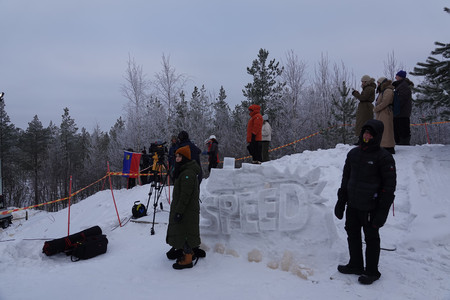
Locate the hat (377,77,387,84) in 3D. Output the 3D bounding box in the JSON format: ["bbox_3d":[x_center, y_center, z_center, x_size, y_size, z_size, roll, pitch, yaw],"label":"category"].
[{"bbox_3d":[3.593,-1.567,7.700,0.240,0.210,0.210,0,0,3],"label":"hat"}]

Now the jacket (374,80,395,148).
[{"bbox_3d":[3.620,-0.810,7.650,0.430,1.520,0.500,0,0,22],"label":"jacket"}]

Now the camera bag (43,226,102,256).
[{"bbox_3d":[-2.590,1.564,5.750,0.250,0.230,1.000,0,0,39],"label":"camera bag"}]

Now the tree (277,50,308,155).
[{"bbox_3d":[3.800,-2.400,19.000,1.800,6.400,1.800,0,0,12],"label":"tree"}]

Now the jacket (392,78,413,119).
[{"bbox_3d":[4.272,-1.236,8.100,0.460,0.930,0.560,0,0,6],"label":"jacket"}]

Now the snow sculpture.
[{"bbox_3d":[0.681,0.809,5.750,2.200,1.260,0.500,0,0,10],"label":"snow sculpture"}]

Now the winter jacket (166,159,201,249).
[{"bbox_3d":[-0.572,0.758,4.650,0.460,1.220,0.540,0,0,-9],"label":"winter jacket"}]

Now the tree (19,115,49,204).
[{"bbox_3d":[-16.369,0.945,29.000,2.800,8.100,2.800,0,0,0],"label":"tree"}]

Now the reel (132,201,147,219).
[{"bbox_3d":[-1.799,1.256,7.100,0.300,0.380,0.220,0,0,-20],"label":"reel"}]

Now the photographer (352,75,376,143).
[{"bbox_3d":[3.300,-0.930,8.000,0.560,1.700,0.520,0,0,22],"label":"photographer"}]

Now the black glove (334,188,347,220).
[{"bbox_3d":[1.320,0.620,3.850,0.120,0.350,0.130,6,0,20],"label":"black glove"}]

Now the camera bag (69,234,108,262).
[{"bbox_3d":[-1.950,1.410,4.850,0.480,0.230,0.290,0,0,-35],"label":"camera bag"}]

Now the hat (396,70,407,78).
[{"bbox_3d":[4.240,-1.810,8.100,0.240,0.200,0.210,0,0,22],"label":"hat"}]

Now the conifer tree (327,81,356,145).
[{"bbox_3d":[4.000,-1.120,11.500,1.150,2.500,1.150,0,0,19],"label":"conifer tree"}]

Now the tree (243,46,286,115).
[{"bbox_3d":[1.990,-1.889,17.000,2.300,6.400,2.300,0,0,0],"label":"tree"}]

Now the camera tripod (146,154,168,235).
[{"bbox_3d":[-1.260,0.800,6.300,0.450,1.420,0.550,0,0,-12],"label":"camera tripod"}]

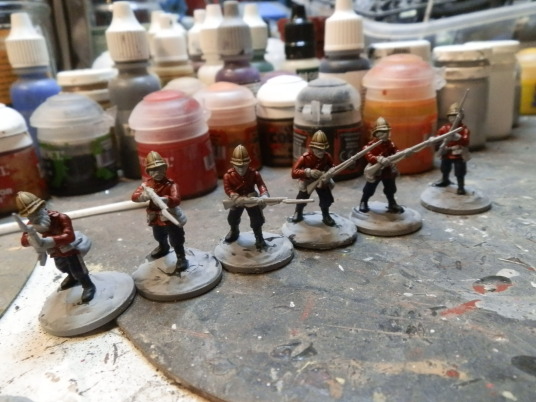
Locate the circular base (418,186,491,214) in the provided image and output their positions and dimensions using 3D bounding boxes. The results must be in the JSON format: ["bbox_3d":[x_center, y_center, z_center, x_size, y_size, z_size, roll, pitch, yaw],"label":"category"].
[{"bbox_3d":[0.072,-0.001,0.167,0.025,0.003,0.025,7,24,23],"label":"circular base"}]

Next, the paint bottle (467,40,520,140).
[{"bbox_3d":[0.124,-0.062,0.245,0.028,0.050,0.028,-5,21,0],"label":"paint bottle"}]

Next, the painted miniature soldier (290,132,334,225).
[{"bbox_3d":[0.015,-0.007,0.142,0.015,0.032,0.013,-6,22,-5],"label":"painted miniature soldier"}]

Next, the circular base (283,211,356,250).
[{"bbox_3d":[0.017,0.010,0.147,0.025,0.003,0.025,0,22,7],"label":"circular base"}]

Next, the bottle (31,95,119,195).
[{"bbox_3d":[-0.092,-0.029,0.211,0.035,0.046,0.035,-5,21,0],"label":"bottle"}]

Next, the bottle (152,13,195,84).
[{"bbox_3d":[-0.054,-0.067,0.250,0.025,0.074,0.025,-7,22,-10],"label":"bottle"}]

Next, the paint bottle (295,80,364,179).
[{"bbox_3d":[0.028,-0.034,0.200,0.035,0.043,0.035,0,22,8],"label":"paint bottle"}]

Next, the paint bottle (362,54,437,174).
[{"bbox_3d":[0.062,-0.042,0.203,0.035,0.051,0.035,3,23,16],"label":"paint bottle"}]

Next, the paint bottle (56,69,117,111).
[{"bbox_3d":[-0.094,-0.045,0.237,0.029,0.050,0.029,-12,23,-19],"label":"paint bottle"}]

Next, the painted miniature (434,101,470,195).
[{"bbox_3d":[0.069,-0.019,0.163,0.014,0.035,0.011,13,27,34],"label":"painted miniature"}]

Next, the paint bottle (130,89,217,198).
[{"bbox_3d":[-0.041,-0.025,0.188,0.034,0.042,0.036,-2,22,1],"label":"paint bottle"}]

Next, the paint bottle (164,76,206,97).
[{"bbox_3d":[-0.040,-0.042,0.228,0.034,0.043,0.035,1,22,10],"label":"paint bottle"}]

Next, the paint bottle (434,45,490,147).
[{"bbox_3d":[0.101,-0.054,0.228,0.029,0.050,0.029,6,24,23],"label":"paint bottle"}]

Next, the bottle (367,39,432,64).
[{"bbox_3d":[0.071,-0.056,0.237,0.030,0.053,0.030,-5,21,0],"label":"bottle"}]

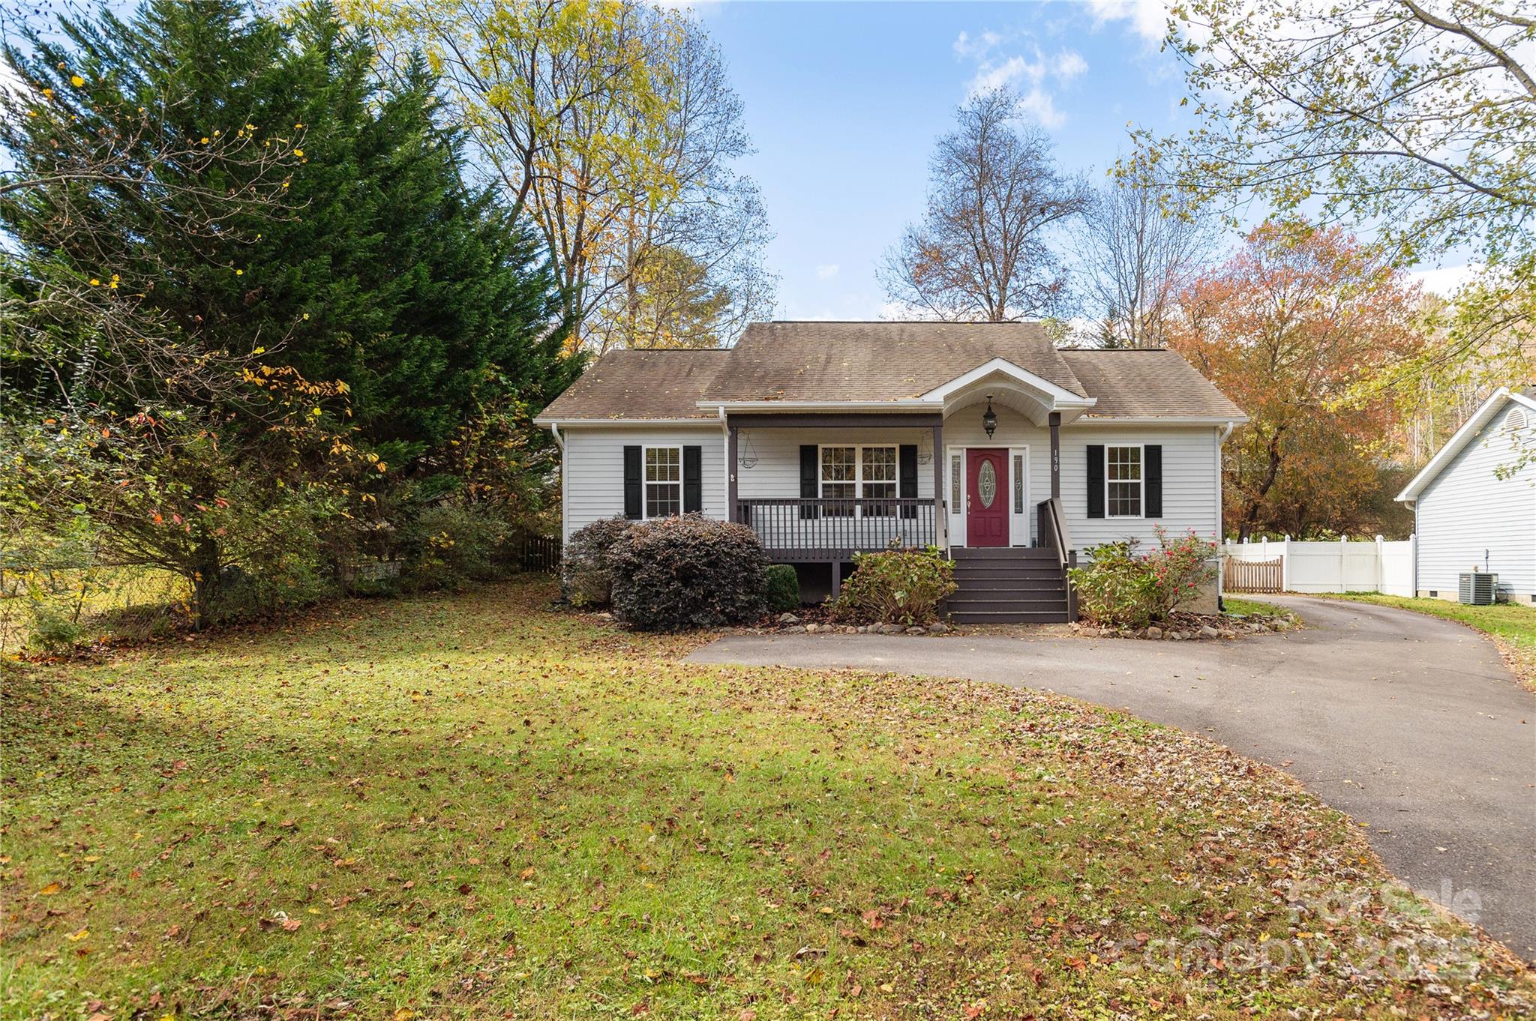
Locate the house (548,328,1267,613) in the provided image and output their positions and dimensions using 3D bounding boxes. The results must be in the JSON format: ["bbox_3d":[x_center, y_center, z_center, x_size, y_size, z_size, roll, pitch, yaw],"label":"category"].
[{"bbox_3d":[2.800,-1.340,19.300,14.200,6.950,11.500,0,-1,3],"label":"house"}]

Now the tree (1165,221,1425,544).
[{"bbox_3d":[23.400,-5.100,36.000,11.200,15.300,10.600,0,-1,0],"label":"tree"}]

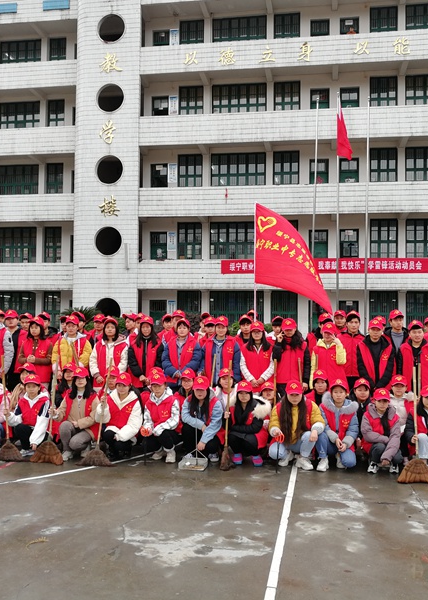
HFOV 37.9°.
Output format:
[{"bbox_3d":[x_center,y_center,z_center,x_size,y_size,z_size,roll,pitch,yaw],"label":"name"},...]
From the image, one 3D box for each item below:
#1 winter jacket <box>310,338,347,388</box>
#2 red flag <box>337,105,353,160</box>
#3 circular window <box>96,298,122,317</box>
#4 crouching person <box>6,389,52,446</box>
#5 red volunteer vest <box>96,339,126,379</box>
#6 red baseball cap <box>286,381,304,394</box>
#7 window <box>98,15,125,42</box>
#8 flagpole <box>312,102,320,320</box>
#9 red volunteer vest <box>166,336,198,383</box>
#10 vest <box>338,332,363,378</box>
[{"bbox_3d":[1.489,0.829,8.150,0.500,0.660,0.360,0,-1,9],"label":"winter jacket"},{"bbox_3d":[4.601,-5.905,22.000,0.550,1.920,0.320,0,-3,10],"label":"red flag"},{"bbox_3d":[-5.072,0.601,30.000,1.400,1.400,0.250,0,-1,10],"label":"circular window"},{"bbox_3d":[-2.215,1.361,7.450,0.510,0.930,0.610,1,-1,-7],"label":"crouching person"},{"bbox_3d":[-1.395,0.860,8.450,0.440,0.660,0.300,1,-2,0],"label":"red volunteer vest"},{"bbox_3d":[0.896,0.968,6.900,0.185,0.150,0.250,0,-3,6],"label":"red baseball cap"},{"bbox_3d":[-4.810,-12.798,29.376,1.320,1.320,0.250,0,-2,9],"label":"window"},{"bbox_3d":[3.846,-2.865,24.000,0.090,9.800,0.090,2,-1,10],"label":"flagpole"},{"bbox_3d":[-0.418,0.784,8.150,0.440,0.620,0.280,1,-1,-3],"label":"red volunteer vest"},{"bbox_3d":[1.931,0.774,8.700,0.470,0.630,0.280,0,-1,10],"label":"vest"}]

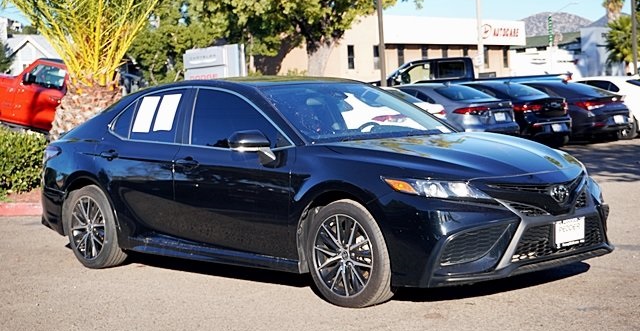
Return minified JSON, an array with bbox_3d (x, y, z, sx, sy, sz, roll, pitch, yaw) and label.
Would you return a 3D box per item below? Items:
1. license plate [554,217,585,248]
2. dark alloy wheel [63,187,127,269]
[{"bbox_3d":[1.488,0.396,6.117,0.310,0.160,0.020,-6,5,-44],"label":"license plate"},{"bbox_3d":[-1.770,0.482,8.301,0.230,0.670,0.670,-6,5,-44],"label":"dark alloy wheel"}]

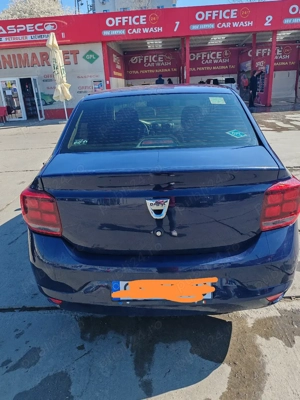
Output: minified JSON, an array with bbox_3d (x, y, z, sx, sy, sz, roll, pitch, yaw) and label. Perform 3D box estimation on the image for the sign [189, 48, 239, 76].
[{"bbox_3d":[4.493,-10.146,22.846,4.000,1.900,0.100,-1,20,5],"label":"sign"}]

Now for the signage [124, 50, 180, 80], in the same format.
[{"bbox_3d":[0.190,-10.017,23.205,4.150,1.870,0.100,-1,20,5],"label":"signage"}]

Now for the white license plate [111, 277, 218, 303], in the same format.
[{"bbox_3d":[0.062,0.461,1.589,0.520,0.115,0.020,-2,20,3],"label":"white license plate"}]

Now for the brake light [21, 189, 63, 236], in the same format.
[{"bbox_3d":[-0.616,0.075,1.766,0.290,0.270,0.230,-2,20,3],"label":"brake light"}]

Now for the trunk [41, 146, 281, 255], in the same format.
[{"bbox_3d":[0.057,-0.017,1.812,1.300,0.470,0.550,-2,20,3],"label":"trunk"}]

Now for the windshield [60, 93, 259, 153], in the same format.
[{"bbox_3d":[0.056,-0.552,2.167,1.280,0.110,0.620,-2,52,3],"label":"windshield"}]

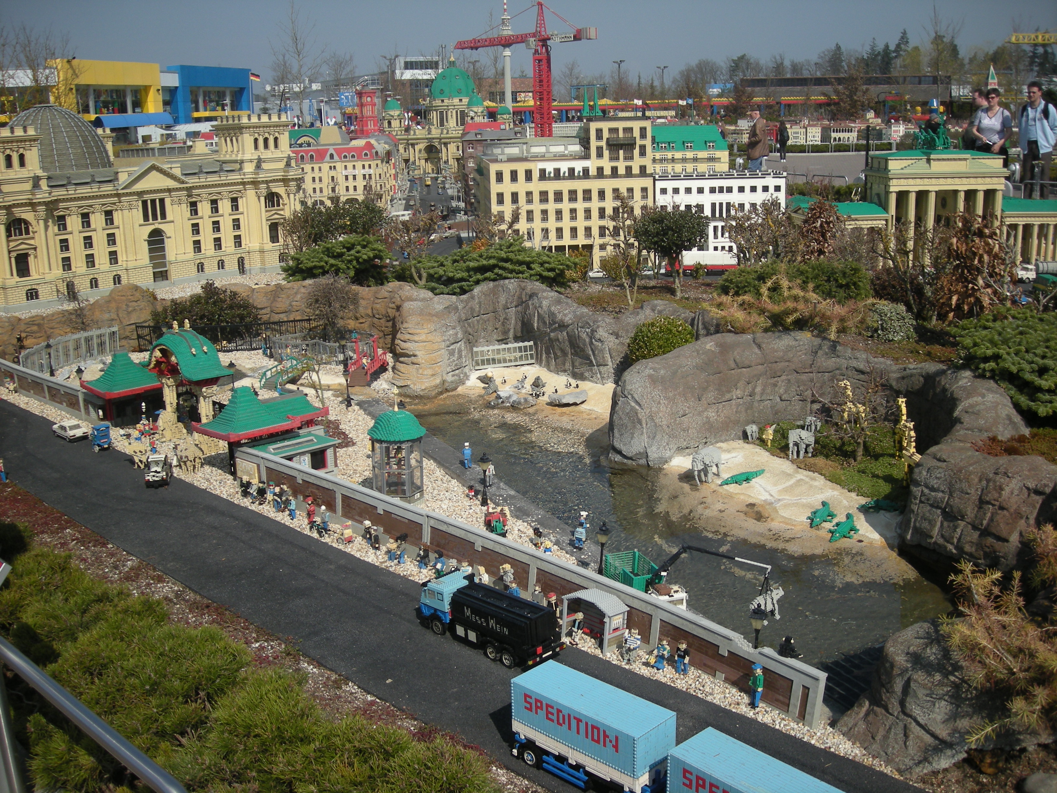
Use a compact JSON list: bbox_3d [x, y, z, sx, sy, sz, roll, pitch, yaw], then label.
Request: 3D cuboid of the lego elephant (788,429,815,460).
[{"bbox_3d":[1.116,0.189,4.356,0.080,0.122,0.130,8,18,34],"label":"lego elephant"}]

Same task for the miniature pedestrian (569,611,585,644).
[{"bbox_3d":[0.130,0.631,2.923,0.045,0.096,0.038,7,17,30],"label":"miniature pedestrian"}]

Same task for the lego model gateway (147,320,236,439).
[{"bbox_3d":[-1.521,-0.059,4.773,0.200,0.557,0.520,-15,20,-42],"label":"lego model gateway"}]

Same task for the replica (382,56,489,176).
[{"bbox_3d":[-1.918,-6.625,25.192,2.350,2.690,2.000,3,15,16],"label":"replica"}]

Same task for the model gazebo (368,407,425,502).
[{"bbox_3d":[-0.495,0.205,4.027,0.220,0.363,0.205,-1,15,2],"label":"model gazebo"}]

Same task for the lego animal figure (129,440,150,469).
[{"bbox_3d":[-1.679,0.251,4.591,0.118,0.110,0.038,12,19,42],"label":"lego animal figure"}]

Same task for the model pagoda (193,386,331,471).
[{"bbox_3d":[-1.155,0.102,4.676,0.320,0.332,0.520,12,20,43],"label":"model pagoda"}]

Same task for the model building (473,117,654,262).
[{"bbox_3d":[0.302,-1.867,9.729,1.400,1.280,1.100,-3,14,-7],"label":"model building"}]

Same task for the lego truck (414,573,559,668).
[{"bbox_3d":[-0.113,0.603,2.927,0.395,0.162,0.136,11,19,42],"label":"lego truck"}]

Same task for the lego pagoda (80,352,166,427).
[{"bbox_3d":[-2.056,-0.066,5.457,0.330,0.319,0.370,-13,18,-39],"label":"lego pagoda"}]

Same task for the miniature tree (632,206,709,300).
[{"bbox_3d":[1.011,-1.020,7.570,0.540,0.637,0.500,-1,15,0],"label":"miniature tree"}]

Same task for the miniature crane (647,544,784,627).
[{"bbox_3d":[0.518,0.510,2.964,0.400,0.190,0.085,7,17,31],"label":"miniature crane"}]

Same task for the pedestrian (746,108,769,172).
[{"bbox_3d":[4.133,-4.343,19.422,0.420,1.770,0.500,-1,15,0],"label":"pedestrian"}]

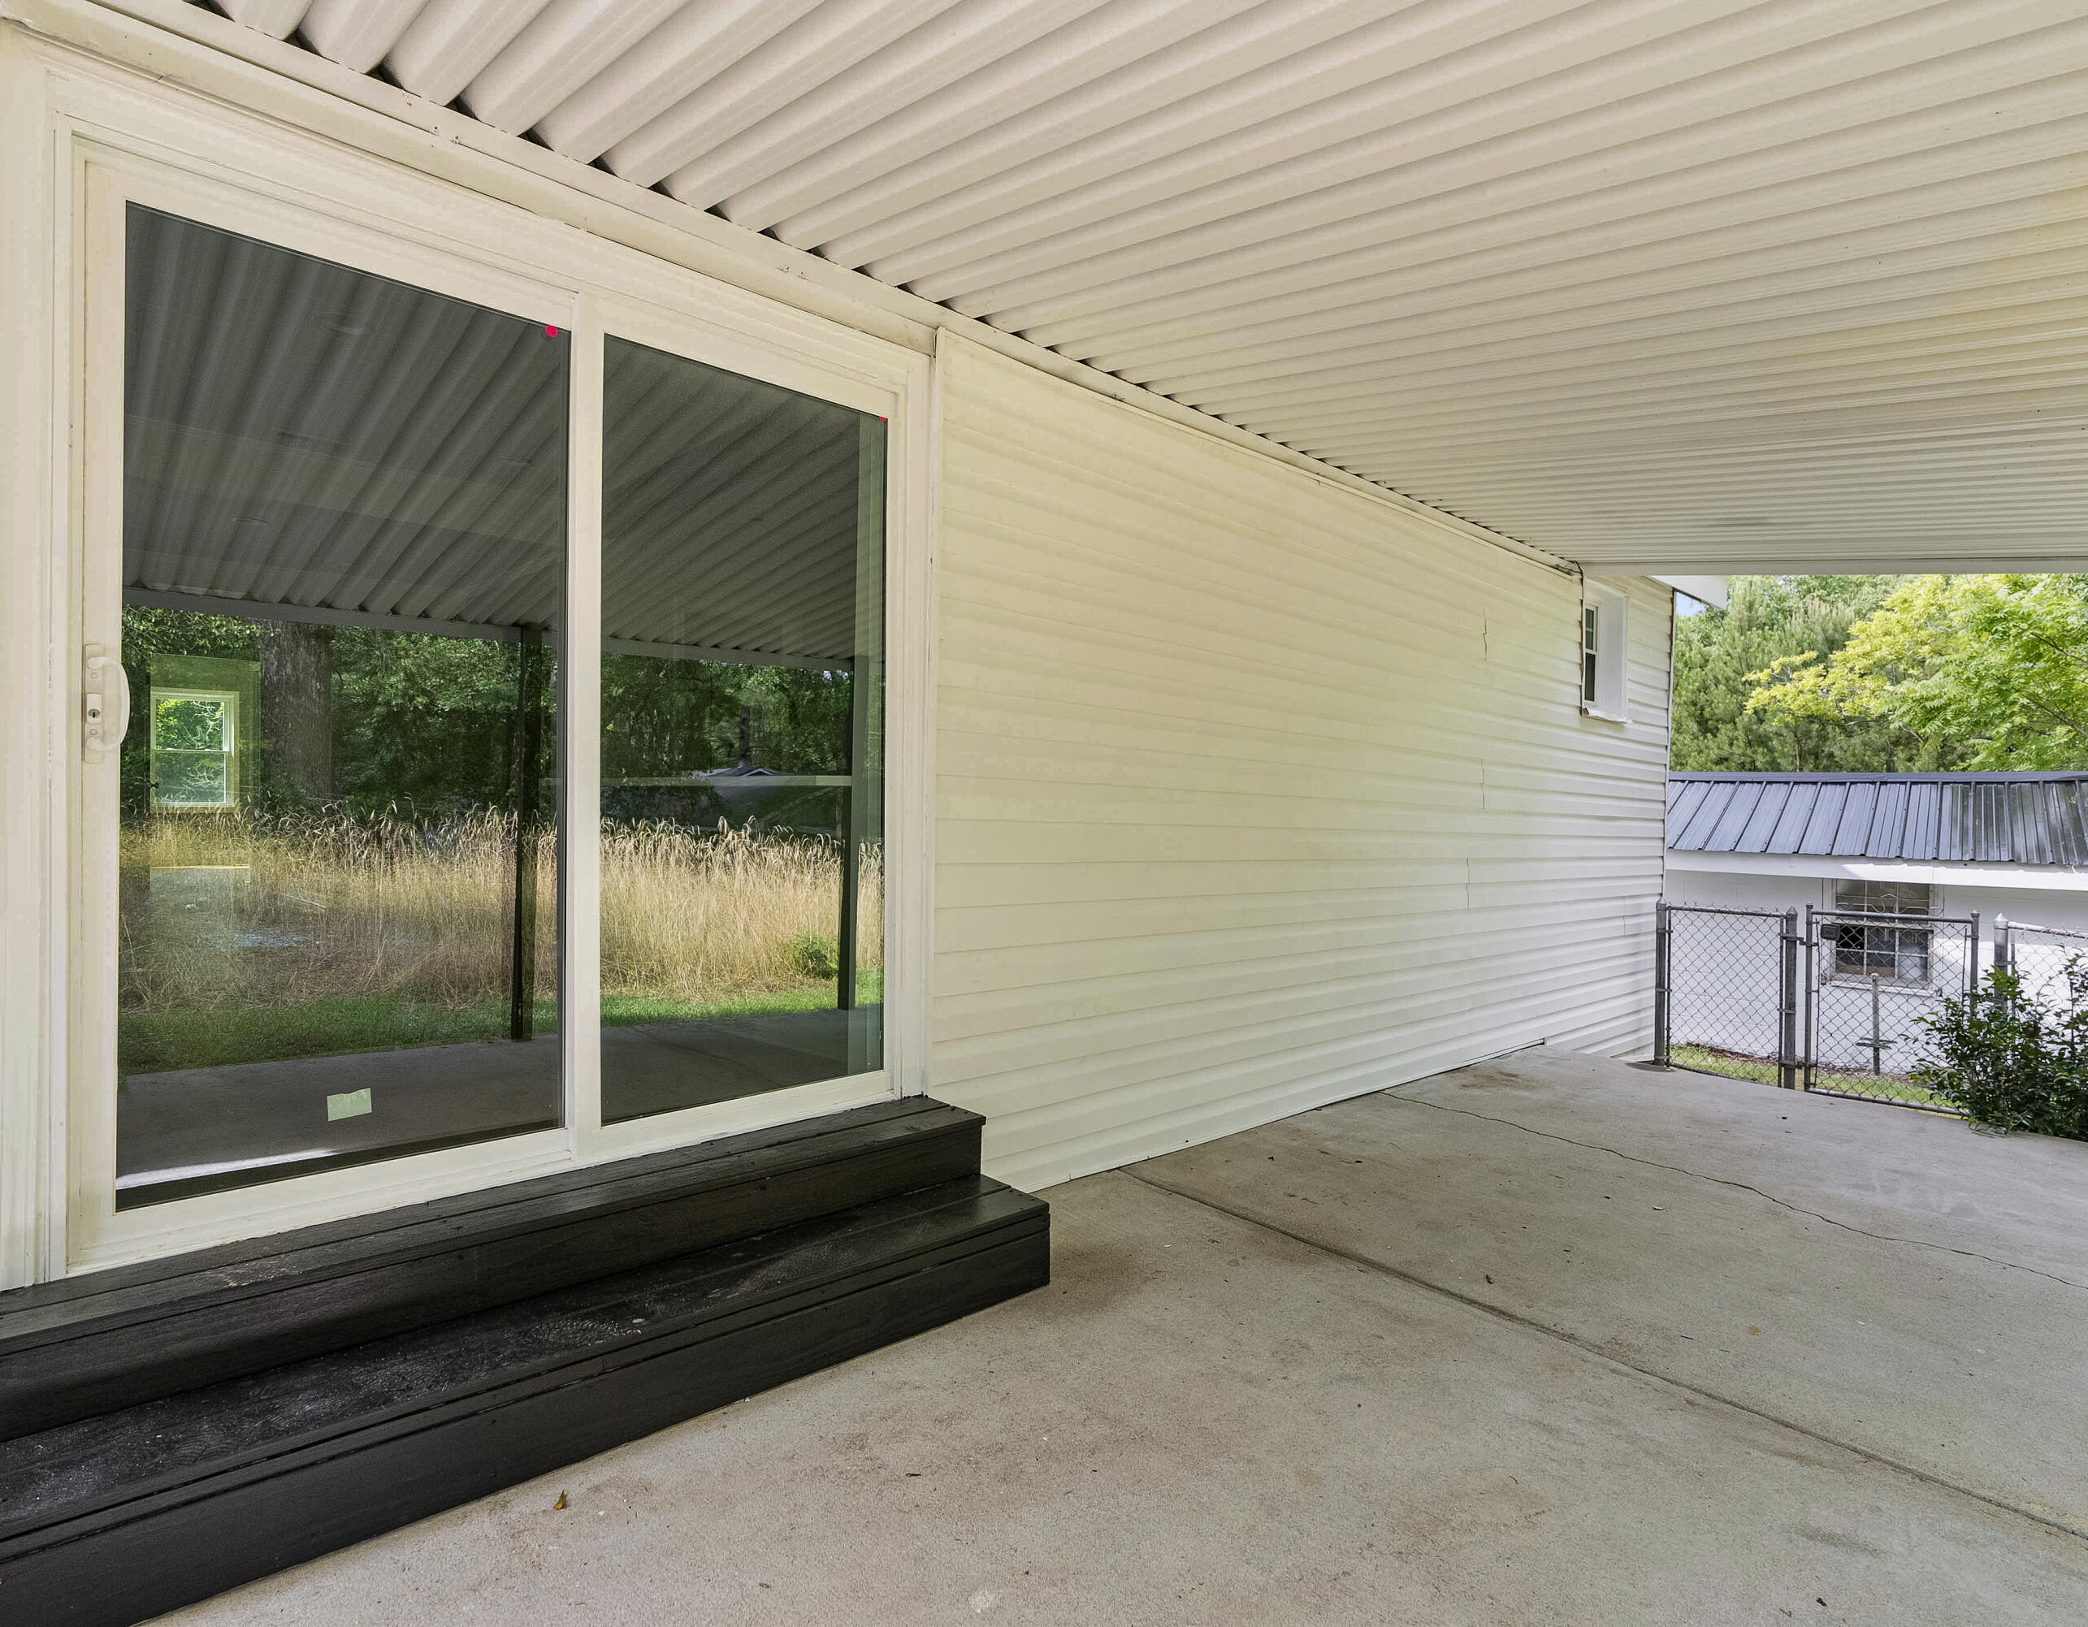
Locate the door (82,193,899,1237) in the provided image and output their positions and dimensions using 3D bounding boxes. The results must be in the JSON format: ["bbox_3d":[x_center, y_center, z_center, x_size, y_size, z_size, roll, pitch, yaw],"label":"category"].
[{"bbox_3d":[-1.063,-0.187,2.496,1.725,1.946,0.102,1,0,-42],"label":"door"}]

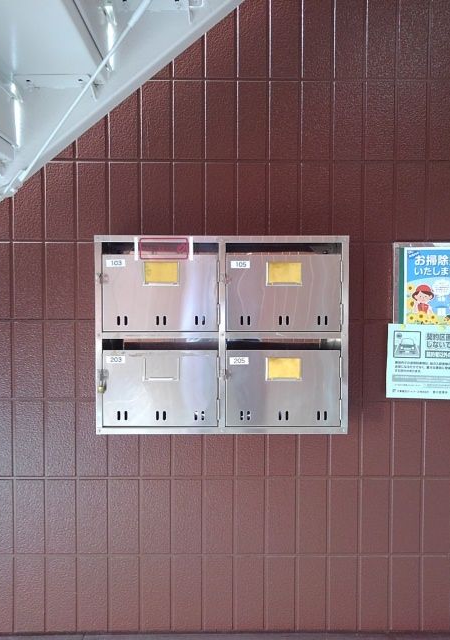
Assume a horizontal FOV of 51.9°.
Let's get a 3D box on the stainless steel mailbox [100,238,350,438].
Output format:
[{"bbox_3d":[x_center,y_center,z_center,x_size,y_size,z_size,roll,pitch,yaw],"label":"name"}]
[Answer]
[{"bbox_3d":[-0.007,0.032,1.186,0.574,0.450,0.280,0,1,-1],"label":"stainless steel mailbox"}]

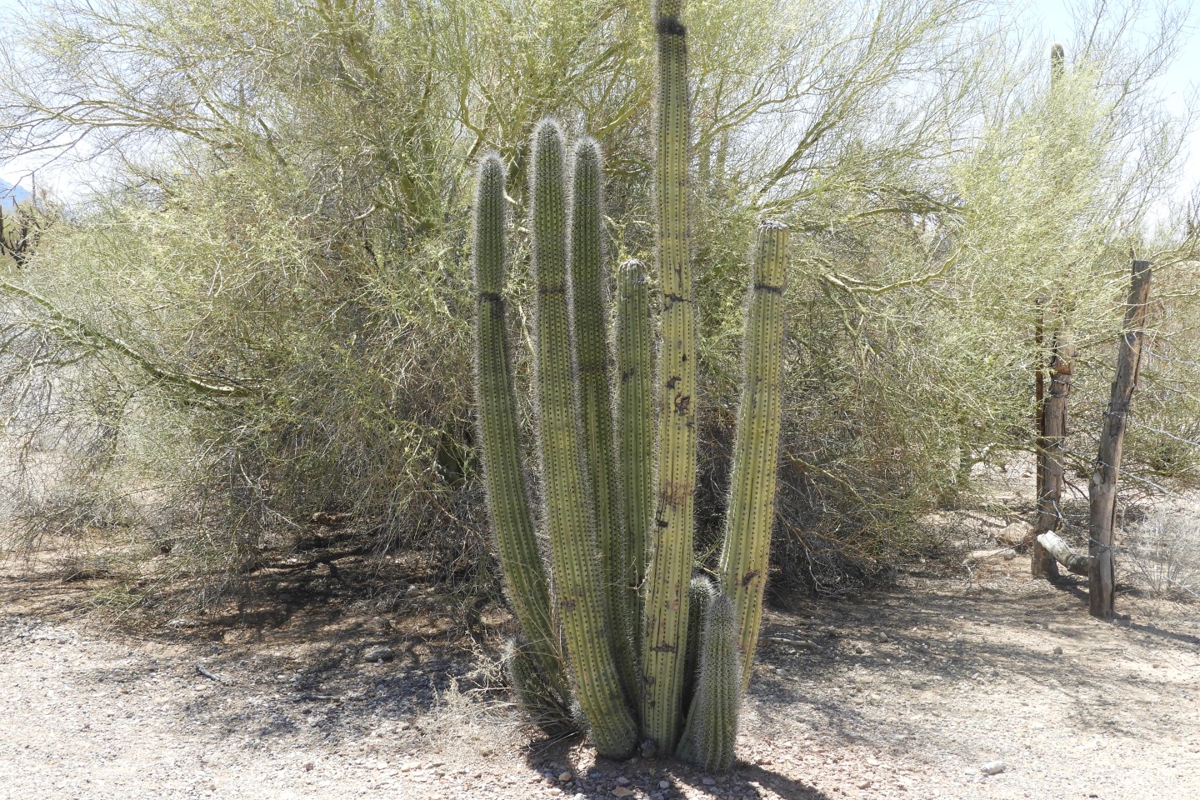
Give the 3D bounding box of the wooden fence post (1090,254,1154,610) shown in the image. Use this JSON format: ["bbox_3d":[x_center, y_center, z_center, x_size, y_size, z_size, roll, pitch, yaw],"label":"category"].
[{"bbox_3d":[2.090,0.162,8.428,0.140,1.443,0.125,5,5,8],"label":"wooden fence post"}]

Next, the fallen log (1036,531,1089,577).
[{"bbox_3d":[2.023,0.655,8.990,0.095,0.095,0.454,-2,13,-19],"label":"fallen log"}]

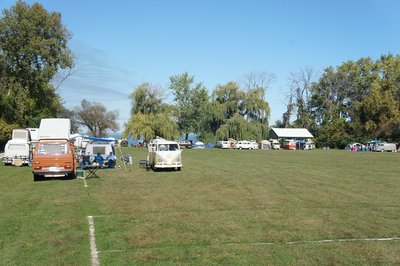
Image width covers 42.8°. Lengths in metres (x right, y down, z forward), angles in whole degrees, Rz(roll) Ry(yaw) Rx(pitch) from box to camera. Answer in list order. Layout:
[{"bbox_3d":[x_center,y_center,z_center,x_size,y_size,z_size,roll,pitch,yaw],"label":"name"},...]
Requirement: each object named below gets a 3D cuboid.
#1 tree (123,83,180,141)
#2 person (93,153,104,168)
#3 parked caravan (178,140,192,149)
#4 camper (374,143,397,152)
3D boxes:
[{"bbox_3d":[-12.300,-4.400,130.000,13.700,16.600,13.700,0,0,0],"label":"tree"},{"bbox_3d":[-6.650,1.820,33.500,0.620,1.070,0.750,0,0,-9],"label":"person"},{"bbox_3d":[-4.100,2.800,119.000,4.500,1.950,1.800,0,0,0],"label":"parked caravan"},{"bbox_3d":[38.200,3.000,105.000,4.300,1.920,1.750,0,0,-20],"label":"camper"}]

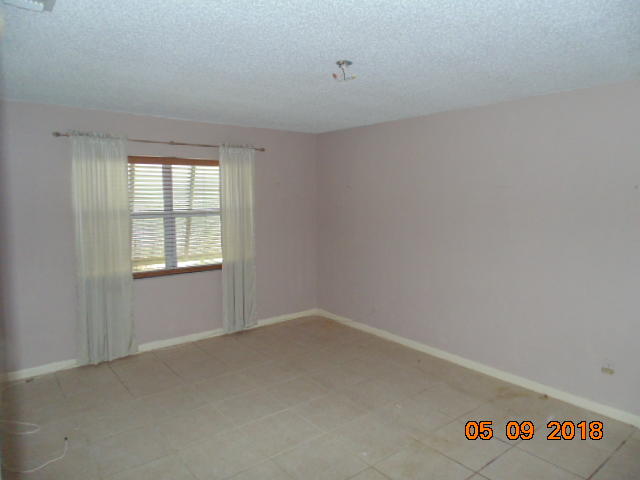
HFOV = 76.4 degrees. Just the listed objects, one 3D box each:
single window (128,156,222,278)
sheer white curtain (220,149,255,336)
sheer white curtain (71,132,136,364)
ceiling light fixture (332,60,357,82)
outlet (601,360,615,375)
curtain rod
[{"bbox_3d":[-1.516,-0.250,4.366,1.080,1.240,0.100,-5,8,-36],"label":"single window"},{"bbox_3d":[-0.941,0.016,4.756,0.430,2.170,0.100,-5,8,-36],"label":"sheer white curtain"},{"bbox_3d":[-2.058,0.115,3.935,0.540,2.180,0.100,-5,8,-36],"label":"sheer white curtain"},{"bbox_3d":[0.146,-1.005,2.442,0.120,0.110,0.120,-5,8,-36],"label":"ceiling light fixture"},{"bbox_3d":[2.137,0.950,3.026,0.025,0.112,0.080,-5,9,-40],"label":"outlet"},{"bbox_3d":[-1.503,-0.999,4.208,2.130,0.045,0.070,-5,8,-36],"label":"curtain rod"}]

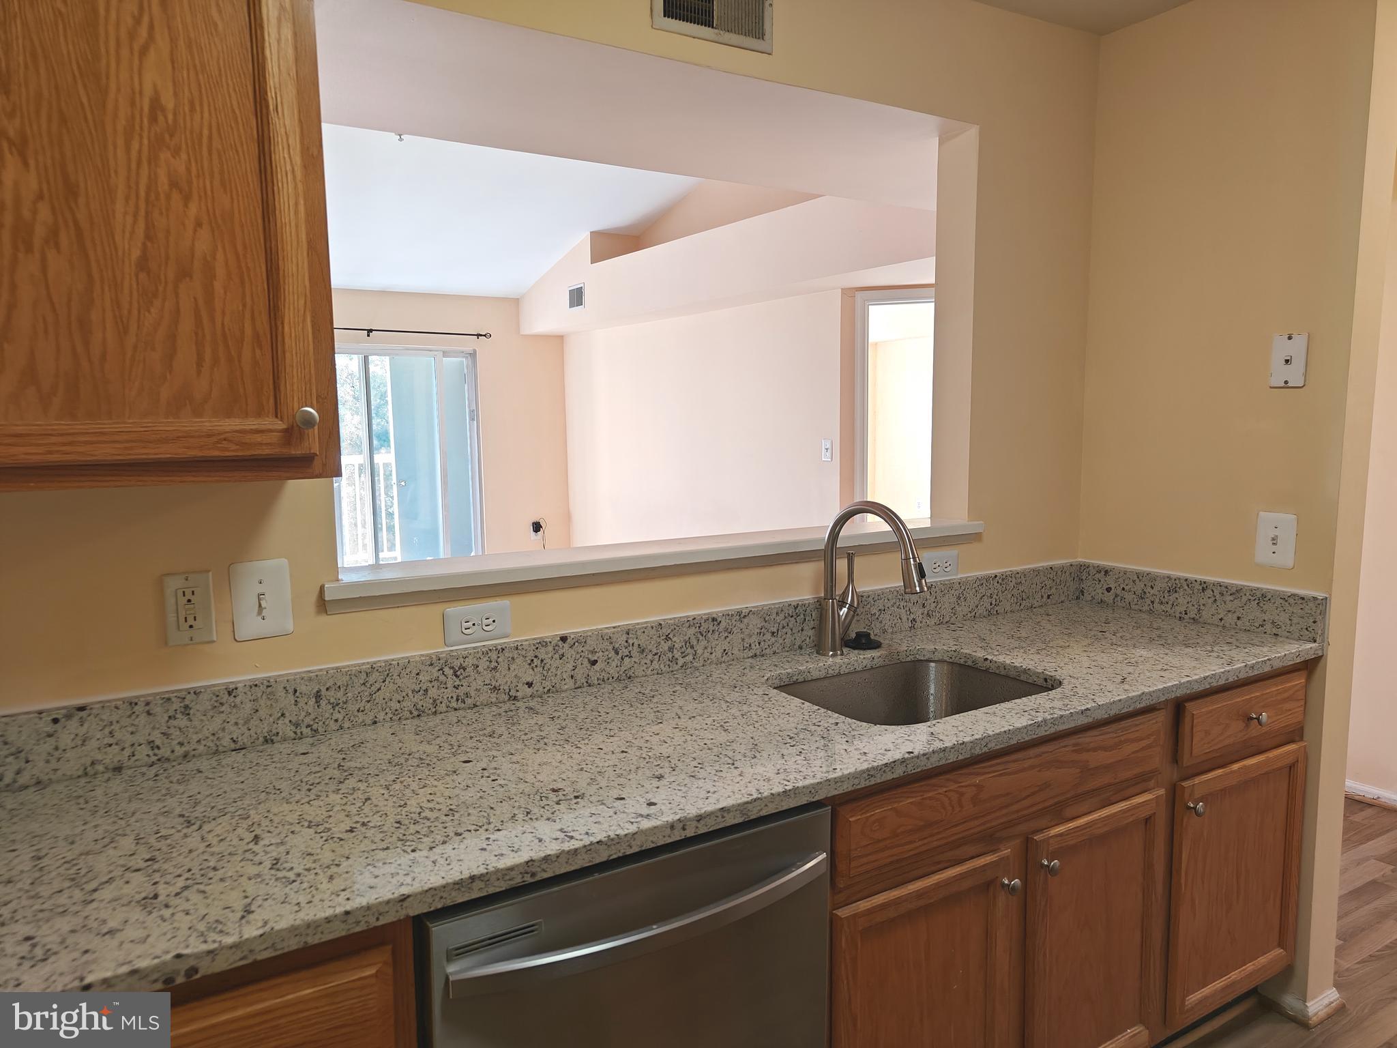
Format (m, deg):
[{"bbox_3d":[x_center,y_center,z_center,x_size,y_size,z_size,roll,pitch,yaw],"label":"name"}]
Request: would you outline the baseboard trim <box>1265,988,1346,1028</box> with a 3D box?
[{"bbox_3d":[1.460,1.137,2.346,0.175,0.056,0.130,-5,7,-32],"label":"baseboard trim"}]

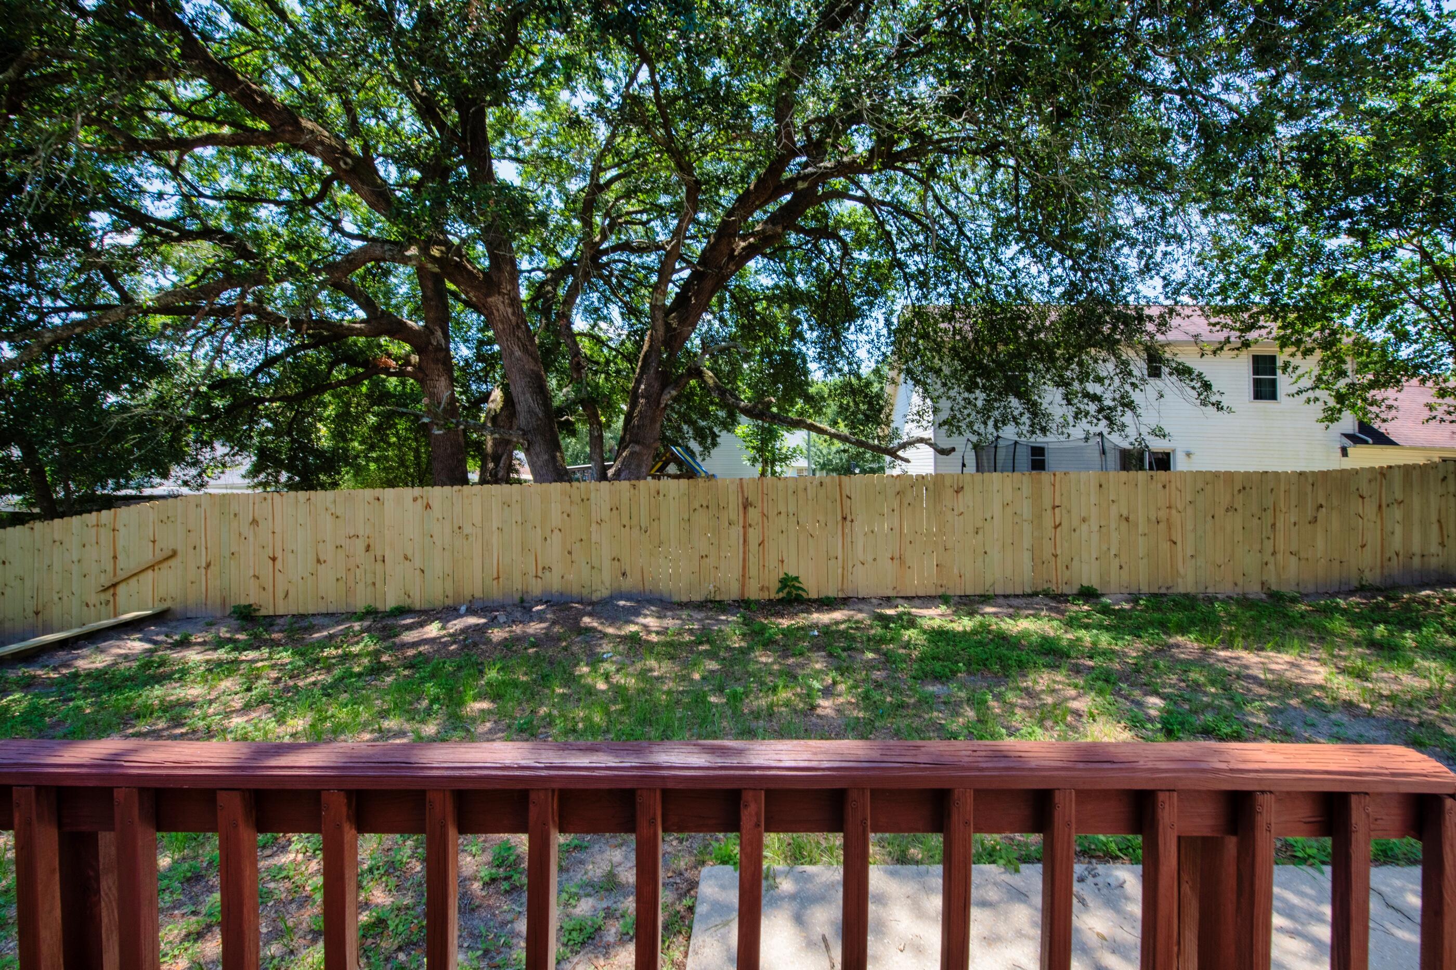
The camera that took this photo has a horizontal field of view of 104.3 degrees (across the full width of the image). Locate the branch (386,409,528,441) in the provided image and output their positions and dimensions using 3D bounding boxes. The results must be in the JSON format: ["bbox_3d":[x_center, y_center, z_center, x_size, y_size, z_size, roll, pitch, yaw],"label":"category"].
[{"bbox_3d":[-5.120,-1.130,10.700,2.650,0.620,0.700,0,1,0],"label":"branch"}]

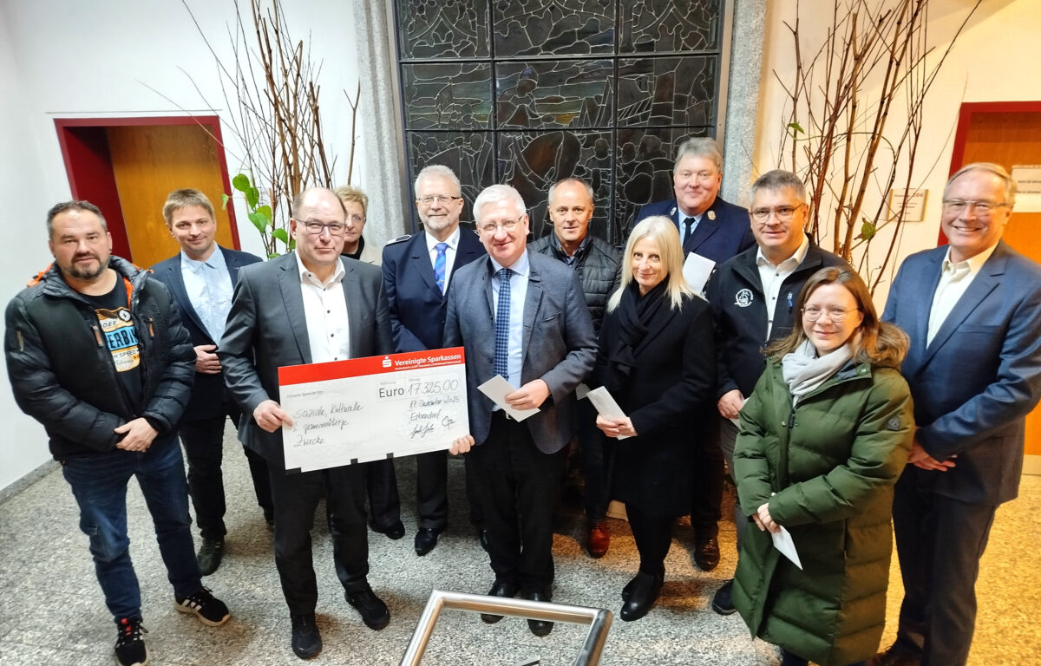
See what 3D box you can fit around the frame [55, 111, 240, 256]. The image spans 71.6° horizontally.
[{"bbox_3d":[-2.068,-0.296,4.434,0.972,1.989,0.320,1,20,7],"label":"frame"}]

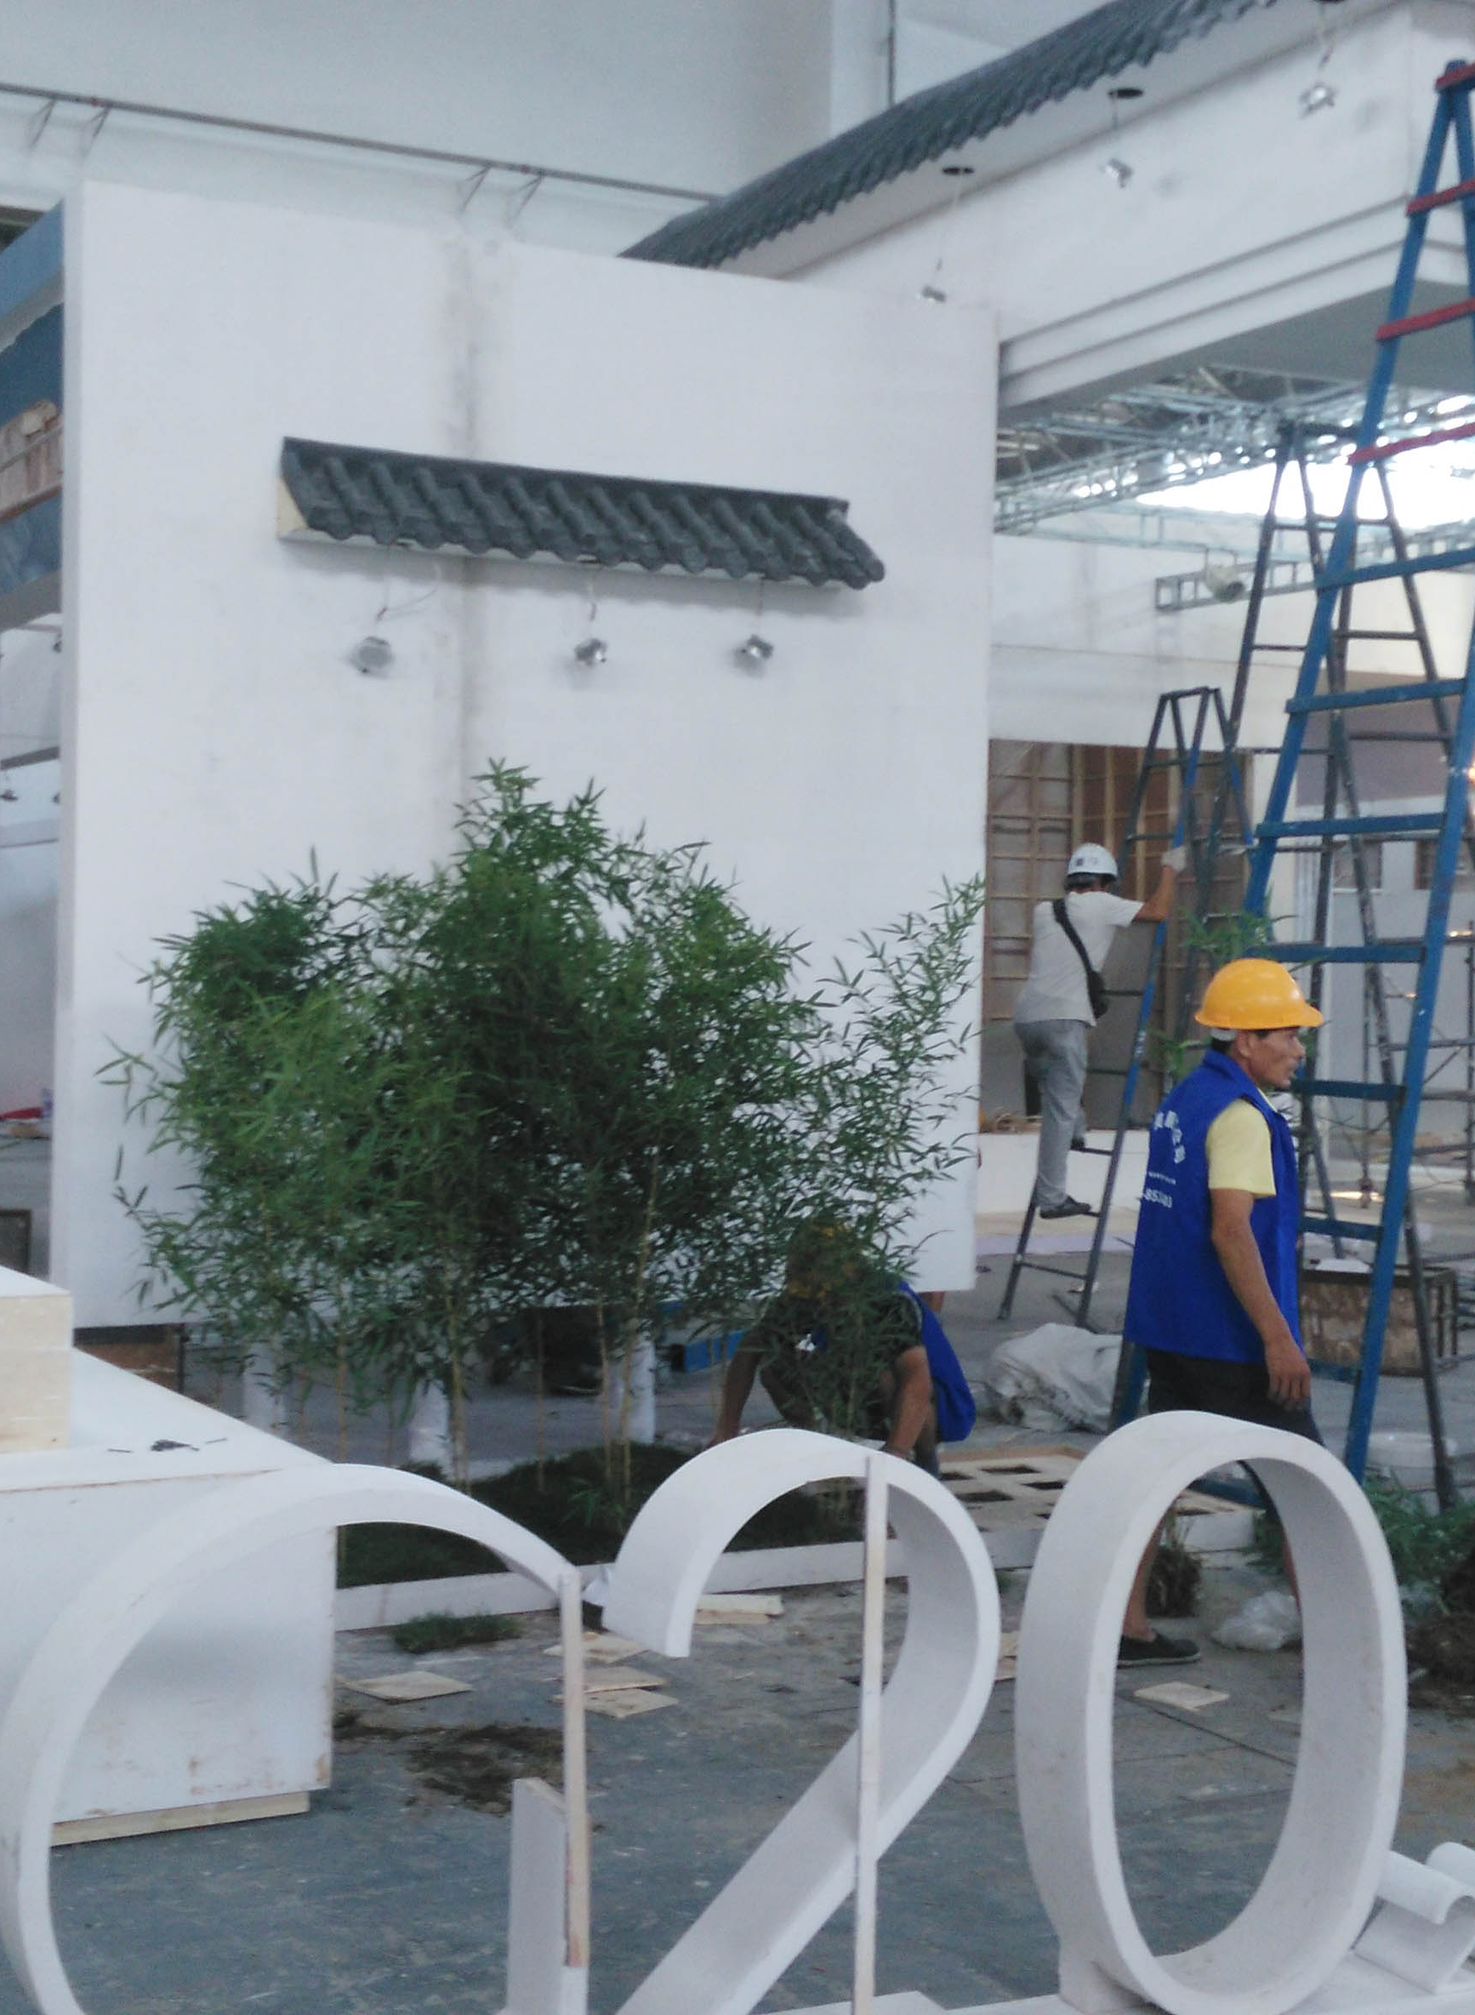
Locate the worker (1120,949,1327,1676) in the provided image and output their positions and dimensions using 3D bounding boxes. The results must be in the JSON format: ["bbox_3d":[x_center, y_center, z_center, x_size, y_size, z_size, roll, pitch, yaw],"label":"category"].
[{"bbox_3d":[1.149,0.721,6.123,0.520,1.690,0.480,1,0,-16],"label":"worker"}]

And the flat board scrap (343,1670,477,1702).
[{"bbox_3d":[-0.741,1.531,5.770,0.190,0.015,0.220,1,0,-45],"label":"flat board scrap"}]

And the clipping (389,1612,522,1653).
[{"bbox_3d":[-0.688,1.498,6.215,0.310,0.080,0.220,1,0,-24],"label":"clipping"}]

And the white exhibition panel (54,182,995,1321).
[{"bbox_3d":[-0.645,-0.780,8.966,3.309,3.624,0.280,1,0,-24],"label":"white exhibition panel"}]

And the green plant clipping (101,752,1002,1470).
[{"bbox_3d":[-0.556,0.386,7.351,2.200,2.150,1.300,1,0,-24],"label":"green plant clipping"}]

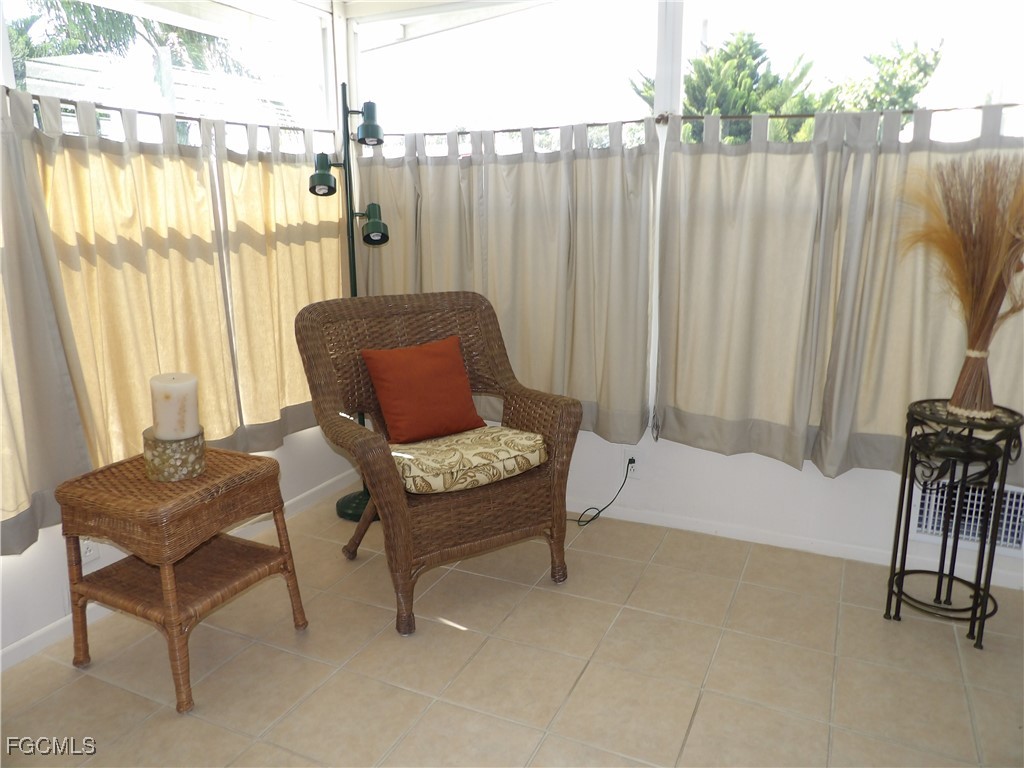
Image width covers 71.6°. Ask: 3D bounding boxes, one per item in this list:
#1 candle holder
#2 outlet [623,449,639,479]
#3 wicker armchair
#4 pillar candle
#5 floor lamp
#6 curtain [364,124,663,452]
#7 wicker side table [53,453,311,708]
[{"bbox_3d":[-0.914,0.190,1.927,0.143,0.109,0.143,5,15,25],"label":"candle holder"},{"bbox_3d":[0.466,0.310,2.743,0.070,0.114,0.012,5,15,25],"label":"outlet"},{"bbox_3d":[-0.243,0.186,2.370,0.757,0.927,0.657,-9,15,-30],"label":"wicker armchair"},{"bbox_3d":[-0.897,0.060,1.895,0.103,0.159,0.103,5,15,25],"label":"pillar candle"},{"bbox_3d":[-0.603,-0.286,2.768,0.303,1.676,0.261,-4,13,-12],"label":"floor lamp"},{"bbox_3d":[-0.068,-0.386,2.783,1.254,1.182,0.085,5,15,25],"label":"curtain"},{"bbox_3d":[-0.915,0.497,1.974,0.458,0.521,0.445,5,15,25],"label":"wicker side table"}]

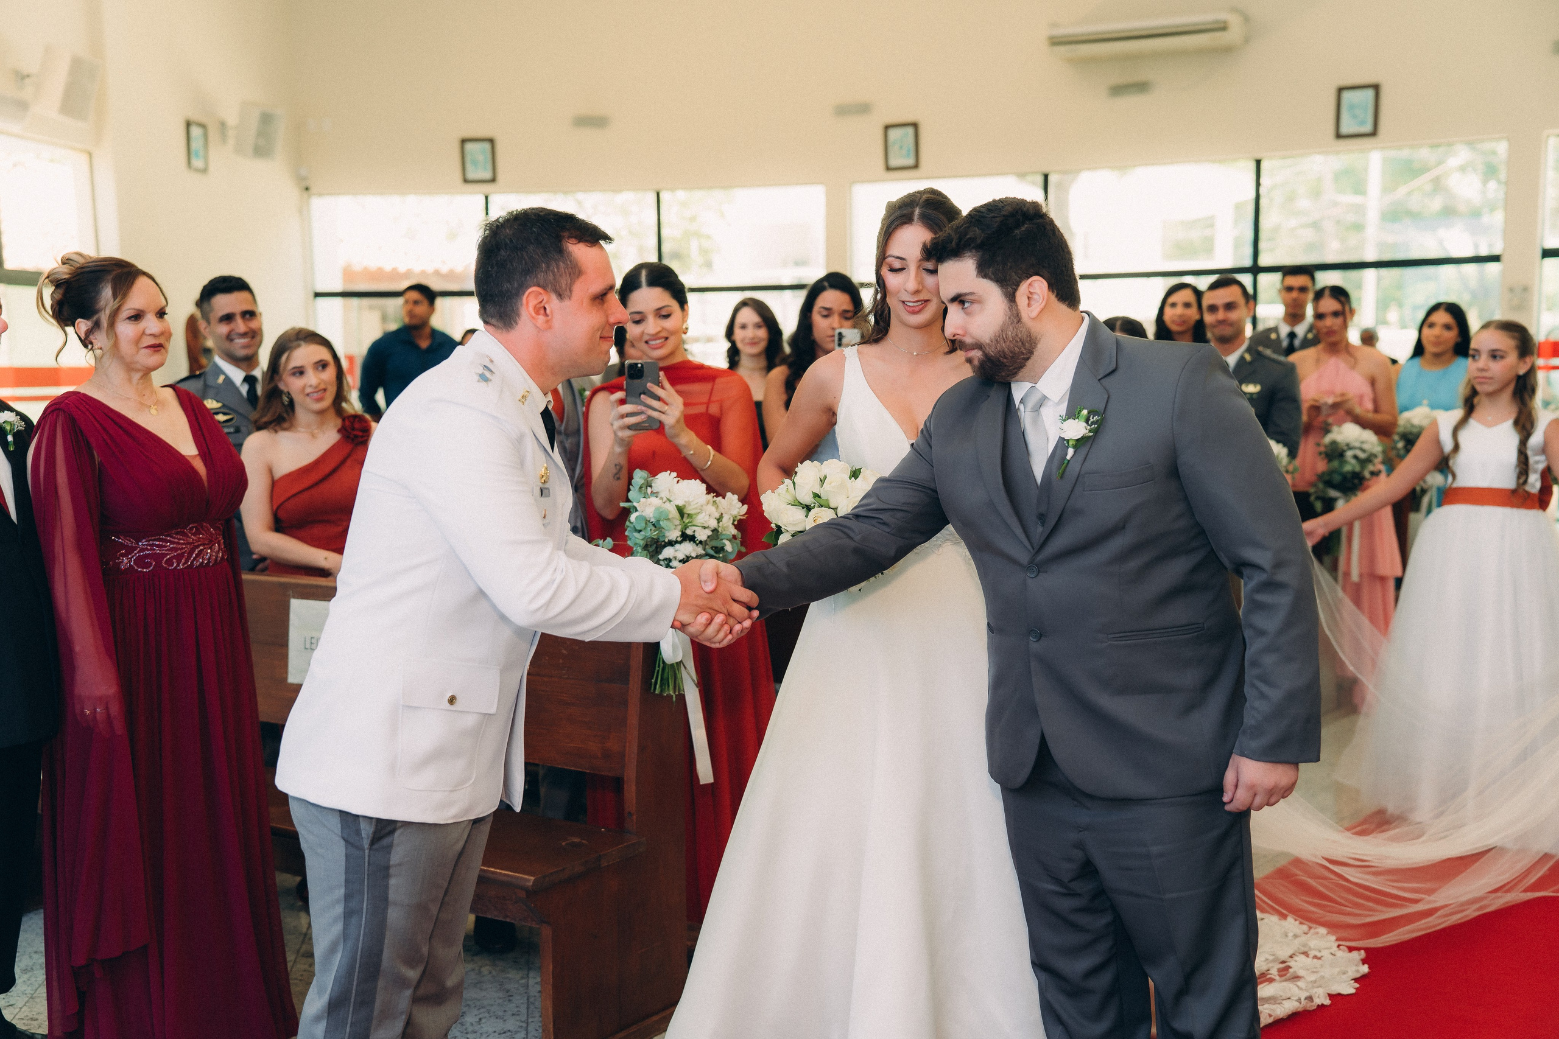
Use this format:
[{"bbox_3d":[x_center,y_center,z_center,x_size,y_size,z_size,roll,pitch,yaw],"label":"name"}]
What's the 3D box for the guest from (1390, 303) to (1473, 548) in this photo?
[{"bbox_3d":[2.698,-0.084,7.288,0.430,1.605,0.300,2,7,30],"label":"guest"}]

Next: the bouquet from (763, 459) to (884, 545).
[{"bbox_3d":[0.072,-0.005,2.880,0.210,0.210,0.210,-1,6,6],"label":"bouquet"}]

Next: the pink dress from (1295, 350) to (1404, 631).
[{"bbox_3d":[2.175,0.050,6.824,0.430,1.344,0.350,1,7,23],"label":"pink dress"}]

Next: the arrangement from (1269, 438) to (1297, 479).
[{"bbox_3d":[1.636,-0.109,6.000,0.270,0.380,0.260,0,6,12],"label":"arrangement"}]

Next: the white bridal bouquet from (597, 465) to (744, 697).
[{"bbox_3d":[-0.231,0.134,3.800,0.300,0.470,0.260,-3,6,-12],"label":"white bridal bouquet"}]

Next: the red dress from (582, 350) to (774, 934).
[{"bbox_3d":[-0.229,0.326,4.409,0.480,1.435,0.380,0,6,12],"label":"red dress"}]

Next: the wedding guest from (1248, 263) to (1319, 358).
[{"bbox_3d":[2.206,-0.192,7.684,0.520,1.797,0.320,1,6,23],"label":"wedding guest"}]

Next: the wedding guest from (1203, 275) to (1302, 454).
[{"bbox_3d":[1.705,-0.043,6.630,0.510,1.714,0.320,2,6,25],"label":"wedding guest"}]

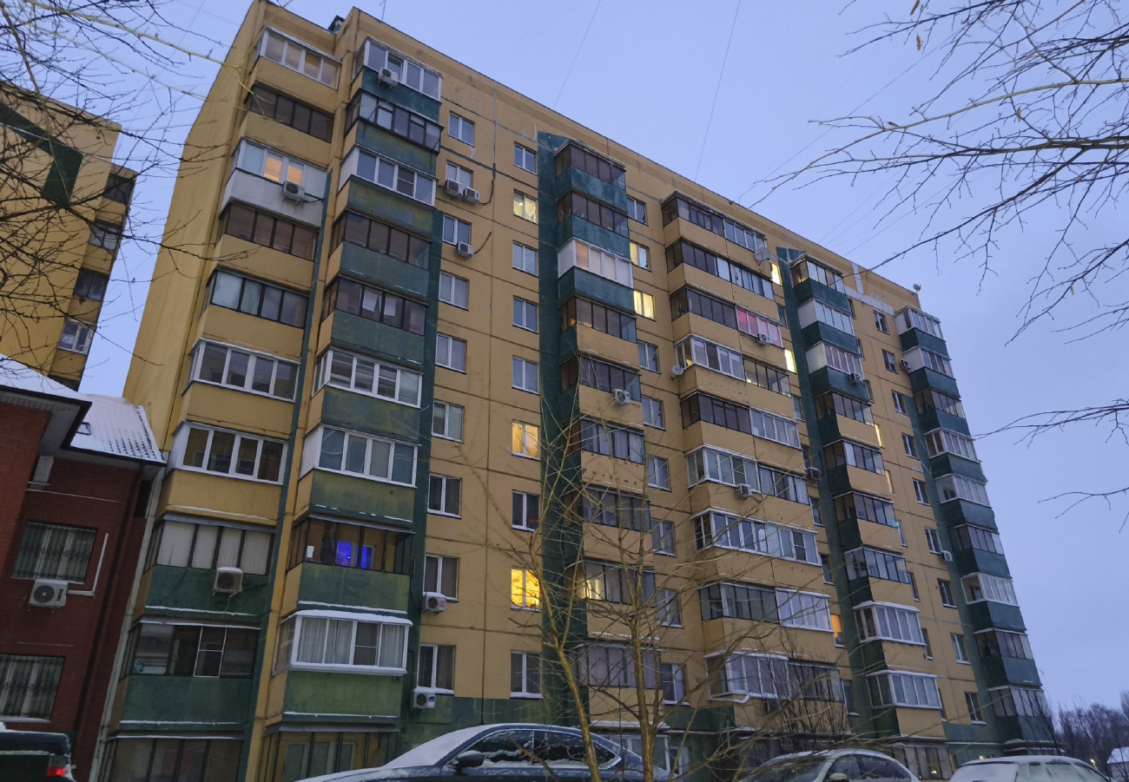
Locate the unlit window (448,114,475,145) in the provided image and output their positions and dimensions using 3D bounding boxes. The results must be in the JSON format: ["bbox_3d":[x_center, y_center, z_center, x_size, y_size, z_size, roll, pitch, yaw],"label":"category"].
[{"bbox_3d":[-4.605,-11.693,33.644,1.242,1.394,0.153,16,-31,-31],"label":"unlit window"}]

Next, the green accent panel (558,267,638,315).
[{"bbox_3d":[1.453,-4.103,32.887,3.224,1.389,1.150,16,-32,-31],"label":"green accent panel"}]

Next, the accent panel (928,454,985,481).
[{"bbox_3d":[23.139,4.682,44.151,3.398,1.280,1.162,16,-32,-31],"label":"accent panel"}]

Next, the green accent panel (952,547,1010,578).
[{"bbox_3d":[23.974,10.015,42.988,3.459,1.374,1.176,16,-32,-31],"label":"green accent panel"}]

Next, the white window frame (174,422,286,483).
[{"bbox_3d":[-10.238,2.004,23.175,3.115,1.466,0.204,16,-31,-31],"label":"white window frame"}]

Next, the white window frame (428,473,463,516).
[{"bbox_3d":[-4.181,3.687,26.311,1.239,1.330,0.150,16,-32,-31],"label":"white window frame"}]

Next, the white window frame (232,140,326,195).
[{"bbox_3d":[-10.815,-8.077,28.477,3.125,1.435,1.150,16,-31,-31],"label":"white window frame"}]

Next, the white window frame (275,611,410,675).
[{"bbox_3d":[-6.138,7.162,20.810,3.192,1.319,1.350,16,-32,-31],"label":"white window frame"}]

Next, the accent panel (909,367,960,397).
[{"bbox_3d":[23.870,-0.247,48.305,3.390,1.436,1.173,16,-32,-31],"label":"accent panel"}]

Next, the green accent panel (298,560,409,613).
[{"bbox_3d":[-6.018,5.770,21.564,3.250,1.200,0.150,16,-31,-32],"label":"green accent panel"}]

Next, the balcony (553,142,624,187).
[{"bbox_3d":[1.344,-10.373,35.799,3.233,1.556,1.205,16,-32,-31],"label":"balcony"}]

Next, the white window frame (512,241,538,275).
[{"bbox_3d":[-1.741,-5.850,33.201,1.261,1.423,0.150,16,-32,-31],"label":"white window frame"}]

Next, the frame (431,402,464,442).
[{"bbox_3d":[-4.150,1.115,26.621,1.252,1.394,0.192,16,-32,-31],"label":"frame"}]

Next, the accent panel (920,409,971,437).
[{"bbox_3d":[24.251,2.253,47.843,3.402,1.169,1.200,16,-32,-31],"label":"accent panel"}]

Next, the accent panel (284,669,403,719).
[{"bbox_3d":[-5.950,8.254,20.352,3.250,1.090,0.150,16,-31,-32],"label":"accent panel"}]

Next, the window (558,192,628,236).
[{"bbox_3d":[1.396,-8.090,35.897,3.279,1.353,1.200,16,-32,-31],"label":"window"}]

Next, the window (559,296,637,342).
[{"bbox_3d":[1.481,-2.755,31.909,3.193,1.355,1.185,16,-32,-31],"label":"window"}]

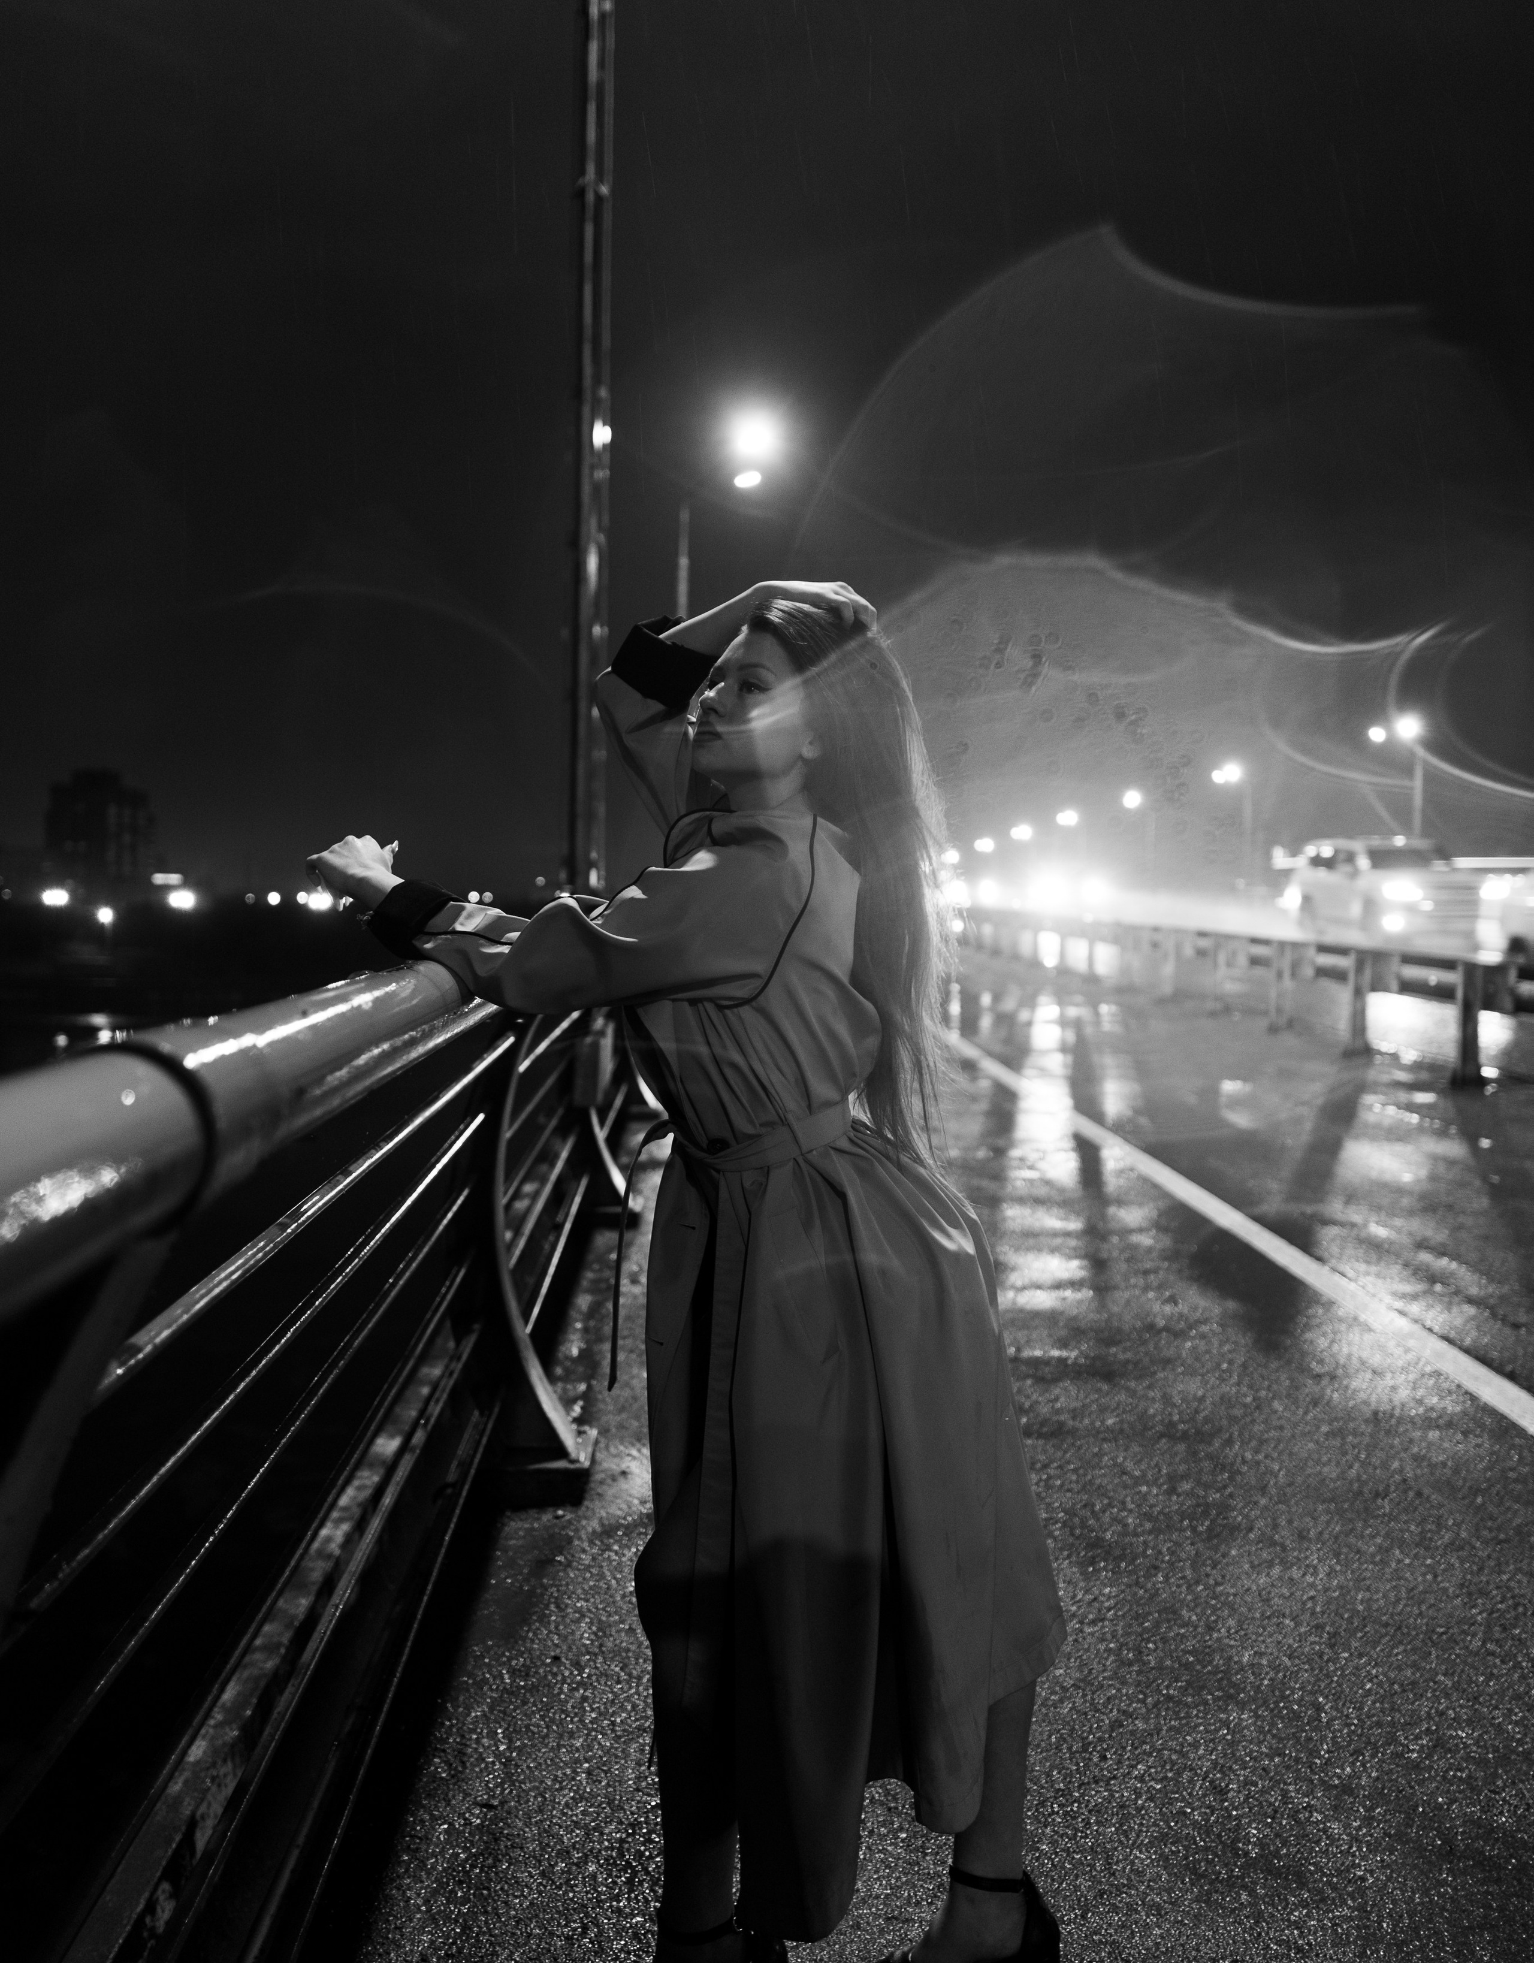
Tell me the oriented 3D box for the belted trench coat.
[{"bbox_3d":[-0.060,0.361,1.860,0.800,1.580,0.520,0,3,-16],"label":"belted trench coat"}]

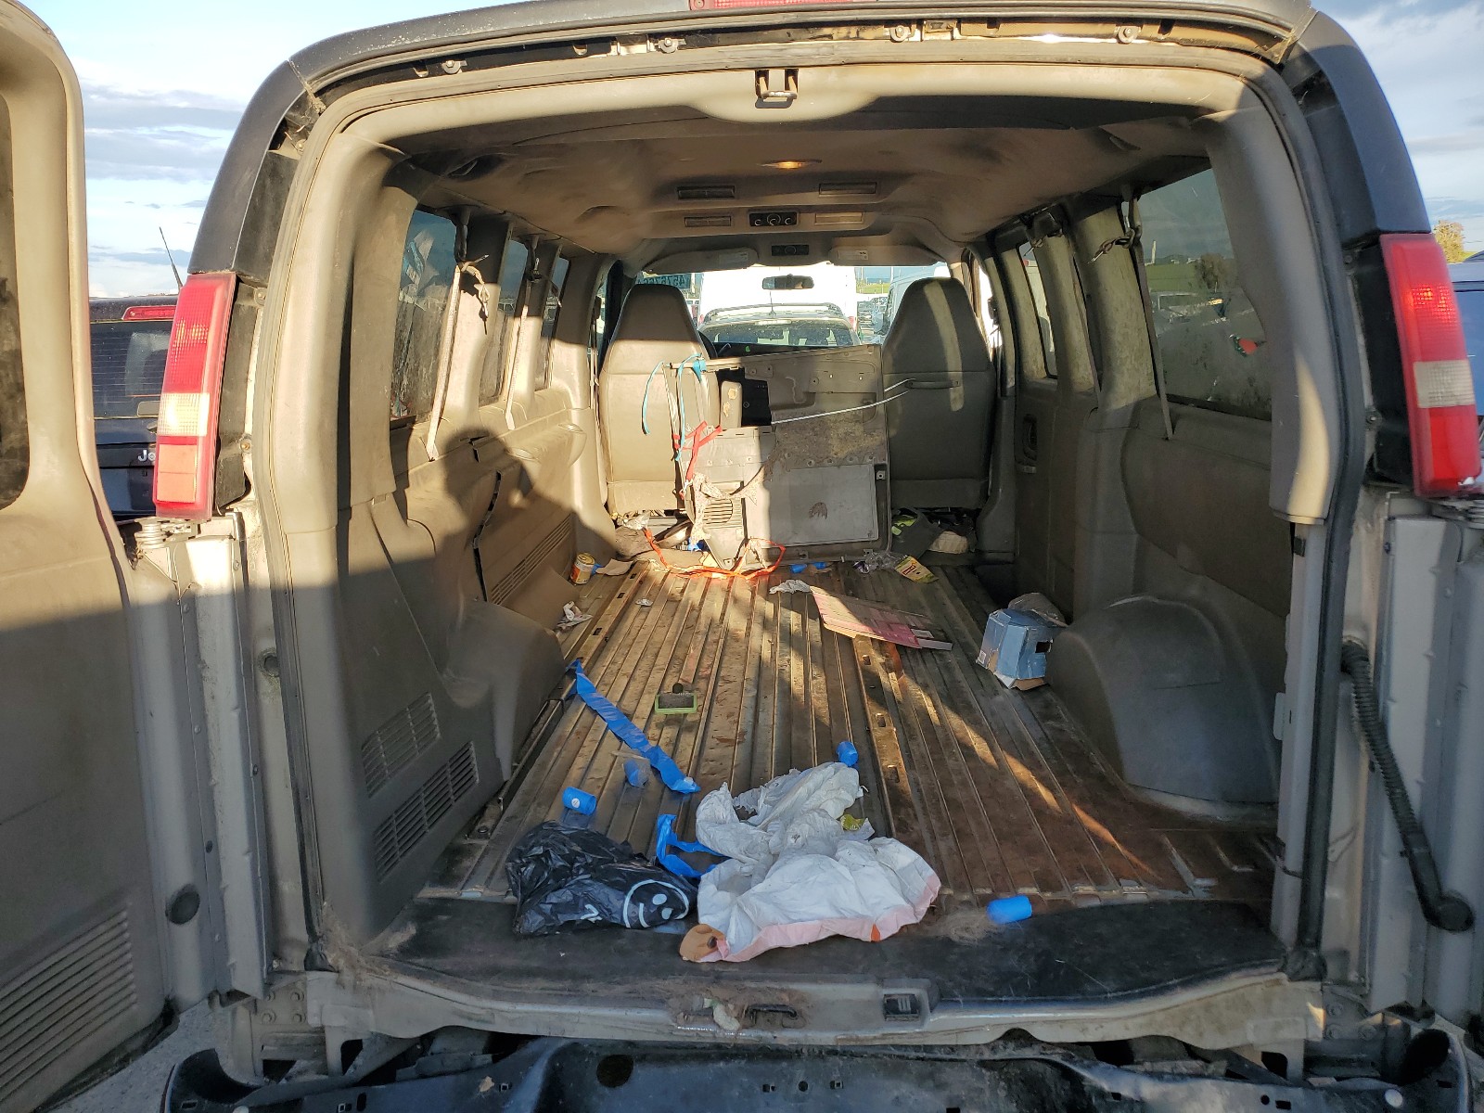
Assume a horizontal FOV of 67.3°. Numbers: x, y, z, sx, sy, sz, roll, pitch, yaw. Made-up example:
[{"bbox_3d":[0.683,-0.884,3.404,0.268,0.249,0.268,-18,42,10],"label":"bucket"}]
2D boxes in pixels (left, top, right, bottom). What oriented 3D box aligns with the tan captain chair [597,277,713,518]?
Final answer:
[{"bbox_3d":[-0.338,-0.700,4.960,0.510,0.985,0.680,-1,11,3],"label":"tan captain chair"}]

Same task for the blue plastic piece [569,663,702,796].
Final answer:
[{"bbox_3d":[-0.301,0.411,2.841,0.085,0.045,0.995,-6,13,-22],"label":"blue plastic piece"}]

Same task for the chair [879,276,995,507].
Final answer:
[{"bbox_3d":[0.820,-0.722,4.902,0.510,0.980,0.680,-1,11,3],"label":"chair"}]

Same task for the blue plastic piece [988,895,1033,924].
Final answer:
[{"bbox_3d":[0.450,0.591,1.867,0.072,0.042,0.042,-4,12,-14],"label":"blue plastic piece"}]

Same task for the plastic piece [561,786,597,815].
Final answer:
[{"bbox_3d":[-0.342,0.514,2.339,0.067,0.047,0.047,5,13,31],"label":"plastic piece"}]

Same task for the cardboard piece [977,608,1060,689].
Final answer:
[{"bbox_3d":[0.798,0.249,3.188,0.190,0.180,0.200,-4,12,-12],"label":"cardboard piece"}]

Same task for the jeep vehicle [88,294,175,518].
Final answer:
[{"bbox_3d":[-2.210,-0.714,6.882,1.840,1.710,4.500,-1,13,3],"label":"jeep vehicle"}]

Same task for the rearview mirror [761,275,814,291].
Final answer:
[{"bbox_3d":[0.227,-1.340,5.459,0.262,0.078,0.050,1,12,14],"label":"rearview mirror"}]

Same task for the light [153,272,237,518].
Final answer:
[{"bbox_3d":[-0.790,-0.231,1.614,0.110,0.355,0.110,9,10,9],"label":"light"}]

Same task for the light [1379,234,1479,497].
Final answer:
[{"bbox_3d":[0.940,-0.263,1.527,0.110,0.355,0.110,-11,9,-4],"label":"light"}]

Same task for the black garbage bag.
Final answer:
[{"bbox_3d":[-0.242,0.554,1.990,0.340,0.100,0.270,-1,11,3],"label":"black garbage bag"}]

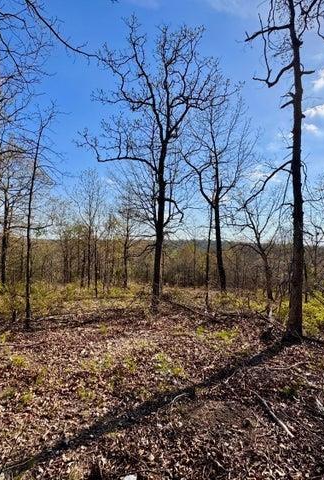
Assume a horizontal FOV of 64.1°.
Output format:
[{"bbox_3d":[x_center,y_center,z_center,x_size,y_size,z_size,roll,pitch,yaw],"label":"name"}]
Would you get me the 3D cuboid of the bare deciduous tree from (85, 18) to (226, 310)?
[{"bbox_3d":[-0.120,-2.640,9.000,5.200,10.200,4.600,0,0,0],"label":"bare deciduous tree"}]

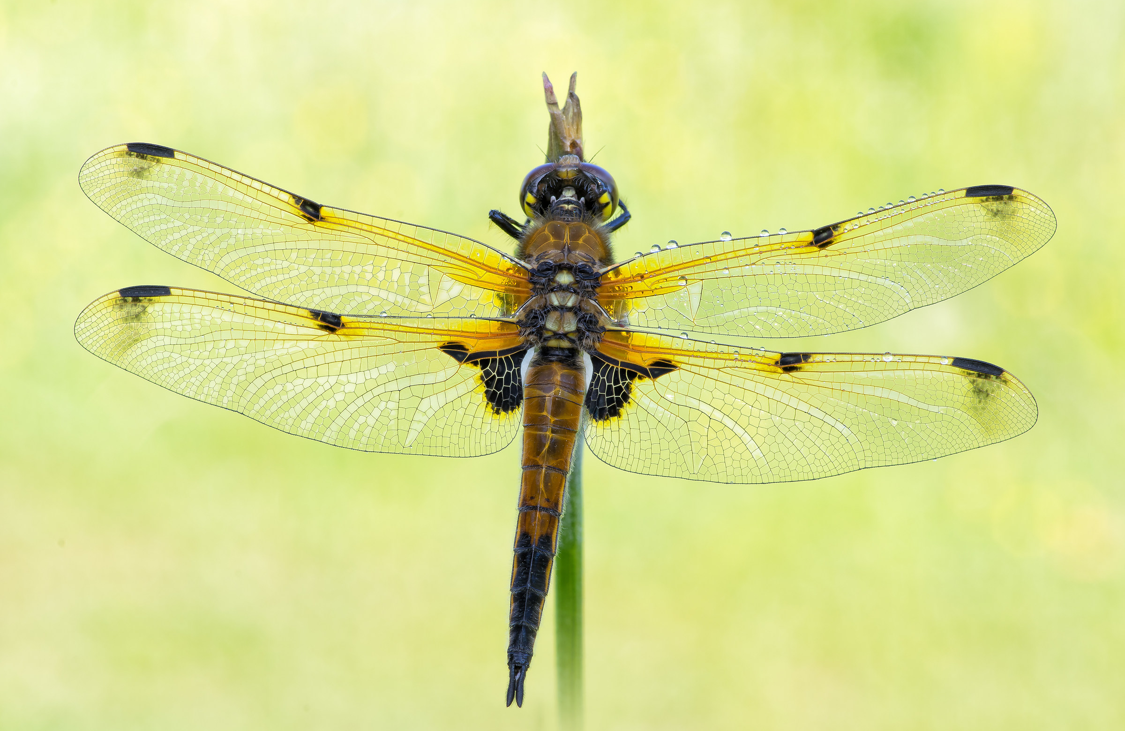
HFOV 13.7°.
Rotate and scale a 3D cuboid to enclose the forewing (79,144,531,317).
[{"bbox_3d":[-0.021,-0.009,0.372,0.037,0.009,0.003,16,0,0],"label":"forewing"}]

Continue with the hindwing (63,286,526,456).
[{"bbox_3d":[-0.021,0.001,0.372,0.036,0.012,0.003,5,0,0],"label":"hindwing"}]

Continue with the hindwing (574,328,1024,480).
[{"bbox_3d":[0.020,0.004,0.372,0.036,0.011,0.003,5,0,0],"label":"hindwing"}]

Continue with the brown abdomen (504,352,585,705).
[{"bbox_3d":[-0.002,0.013,0.373,0.005,0.028,0.005,8,0,0],"label":"brown abdomen"}]

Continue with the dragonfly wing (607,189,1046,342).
[{"bbox_3d":[0.021,-0.007,0.372,0.037,0.009,0.003,-11,0,0],"label":"dragonfly wing"}]

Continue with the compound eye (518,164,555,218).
[{"bbox_3d":[-0.002,-0.014,0.373,0.003,0.004,0.004,0,0,0],"label":"compound eye"}]

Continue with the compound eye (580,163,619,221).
[{"bbox_3d":[0.003,-0.014,0.373,0.003,0.005,0.004,0,0,0],"label":"compound eye"}]

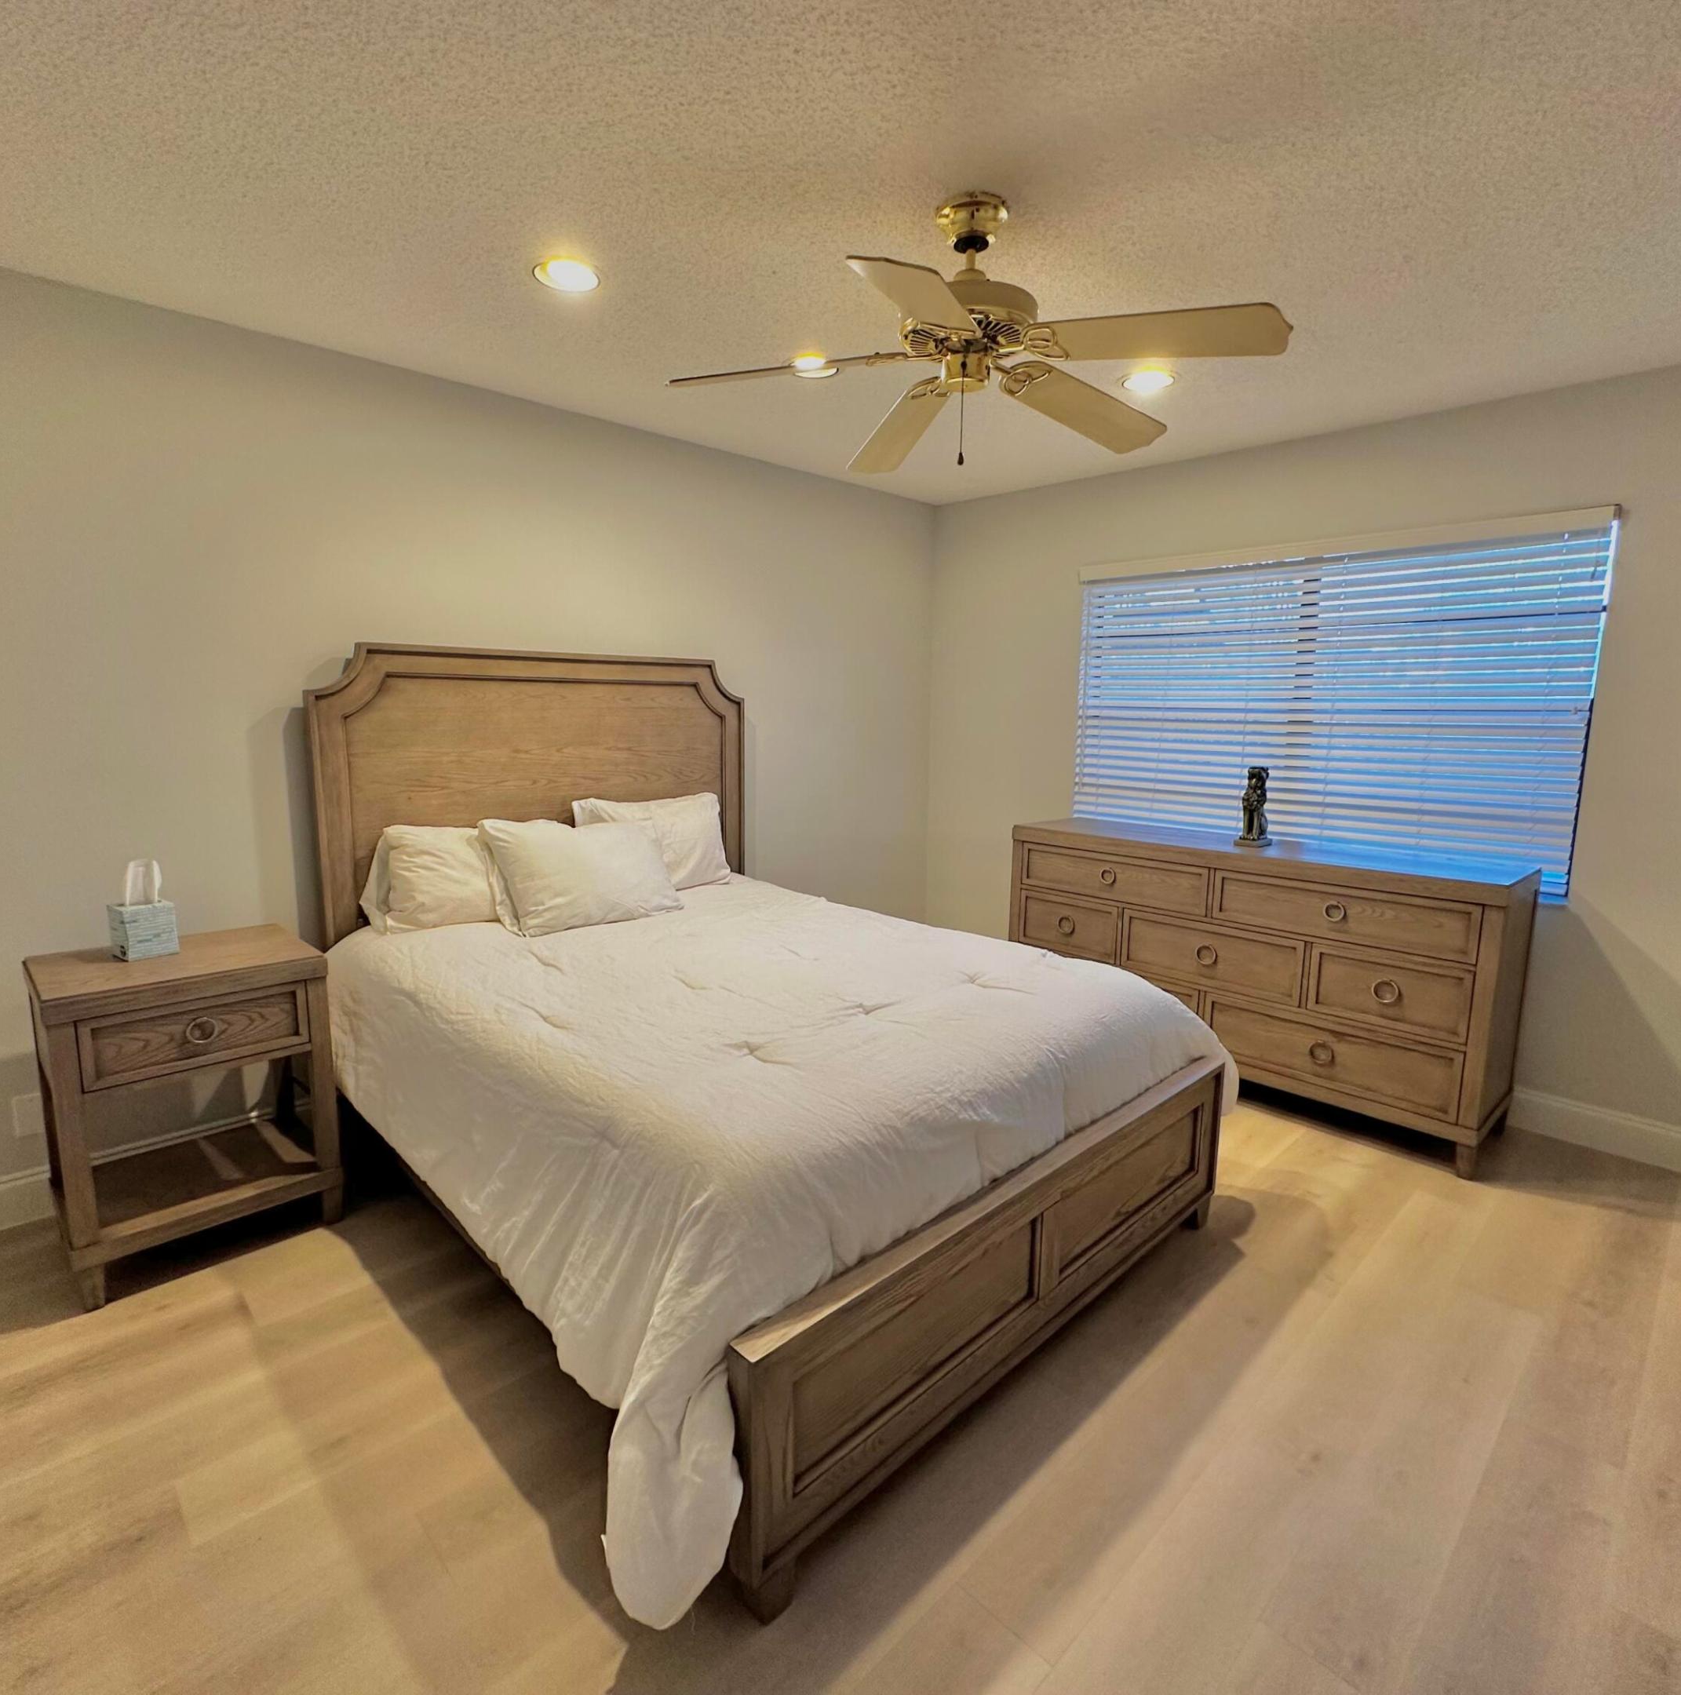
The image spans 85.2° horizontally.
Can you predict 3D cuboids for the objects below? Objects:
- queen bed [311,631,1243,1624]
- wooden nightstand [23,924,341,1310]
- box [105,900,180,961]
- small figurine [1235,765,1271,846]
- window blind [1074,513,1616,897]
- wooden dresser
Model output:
[{"bbox_3d":[-0.289,0.229,2.598,1.693,1.572,2.145,-8,12,-44],"label":"queen bed"},{"bbox_3d":[-1.710,0.654,2.406,0.564,0.748,0.460,-8,12,-44],"label":"wooden nightstand"},{"bbox_3d":[-1.804,0.215,2.368,0.110,0.128,0.110,7,10,35],"label":"box"},{"bbox_3d":[1.558,-0.151,3.423,0.092,0.291,0.094,-8,12,-44],"label":"small figurine"},{"bbox_3d":[1.740,-0.553,3.580,0.084,1.238,1.860,-8,12,-44],"label":"window blind"},{"bbox_3d":[1.509,0.448,3.510,0.467,0.921,1.737,-8,12,-44],"label":"wooden dresser"}]

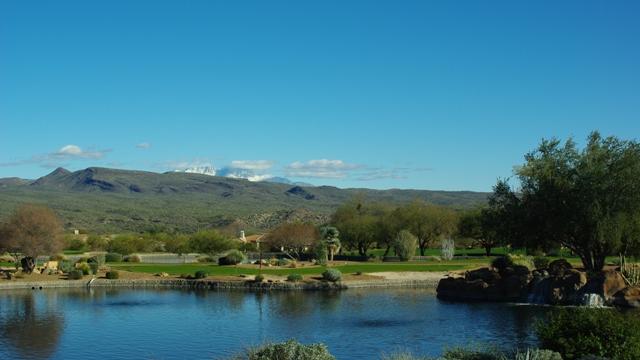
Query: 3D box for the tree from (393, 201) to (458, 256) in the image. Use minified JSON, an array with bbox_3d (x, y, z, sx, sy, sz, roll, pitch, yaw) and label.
[{"bbox_3d":[11.116,5.010,78.000,6.680,5.741,6.012,0,-3,0],"label":"tree"}]

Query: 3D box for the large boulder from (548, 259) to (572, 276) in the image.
[{"bbox_3d":[18.344,6.693,57.000,1.983,1.335,1.686,0,-3,0],"label":"large boulder"}]

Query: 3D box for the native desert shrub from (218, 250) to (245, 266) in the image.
[{"bbox_3d":[-7.402,6.565,62.500,2.174,1.338,1.848,0,-3,0],"label":"native desert shrub"}]

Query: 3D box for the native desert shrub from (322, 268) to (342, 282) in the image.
[{"bbox_3d":[0.870,6.645,52.000,1.392,0.974,1.322,0,-3,0],"label":"native desert shrub"}]

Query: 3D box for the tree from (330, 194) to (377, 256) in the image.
[{"bbox_3d":[4.663,6.149,101.000,6.487,8.379,6.163,0,-3,0],"label":"tree"}]

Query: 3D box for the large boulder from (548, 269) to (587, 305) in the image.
[{"bbox_3d":[14.009,6.028,42.300,2.151,2.038,1.828,0,-3,0],"label":"large boulder"}]

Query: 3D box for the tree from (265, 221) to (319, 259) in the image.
[{"bbox_3d":[-2.822,5.941,74.000,5.347,3.862,4.813,0,-3,0],"label":"tree"}]

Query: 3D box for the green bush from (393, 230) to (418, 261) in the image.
[{"bbox_3d":[8.721,6.712,76.000,2.290,3.150,2.220,0,-2,0],"label":"green bush"}]

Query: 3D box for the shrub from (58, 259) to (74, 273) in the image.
[{"bbox_3d":[-24.424,8.286,72.000,1.542,1.253,1.464,0,-3,0],"label":"shrub"}]

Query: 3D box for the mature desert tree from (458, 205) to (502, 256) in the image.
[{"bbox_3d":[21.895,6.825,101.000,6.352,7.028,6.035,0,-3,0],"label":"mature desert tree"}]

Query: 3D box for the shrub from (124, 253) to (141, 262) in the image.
[{"bbox_3d":[-21.520,8.948,86.000,1.956,1.093,1.761,0,-3,0],"label":"shrub"}]

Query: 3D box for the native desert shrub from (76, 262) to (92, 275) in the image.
[{"bbox_3d":[-17.332,6.532,55.000,1.178,0.920,1.119,0,-3,0],"label":"native desert shrub"}]

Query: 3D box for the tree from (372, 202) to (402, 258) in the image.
[{"bbox_3d":[9.055,6.690,101.000,4.460,7.298,4.460,0,-3,0],"label":"tree"}]

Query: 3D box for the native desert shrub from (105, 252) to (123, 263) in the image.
[{"bbox_3d":[-23.764,8.948,86.000,2.071,1.093,1.864,0,-3,0],"label":"native desert shrub"}]

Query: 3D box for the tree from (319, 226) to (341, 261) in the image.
[{"bbox_3d":[1.164,7.422,87.000,2.445,4.016,2.445,0,-3,0],"label":"tree"}]

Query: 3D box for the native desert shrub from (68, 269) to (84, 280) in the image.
[{"bbox_3d":[-22.203,8.613,68.000,1.456,0.937,1.310,0,-3,0],"label":"native desert shrub"}]

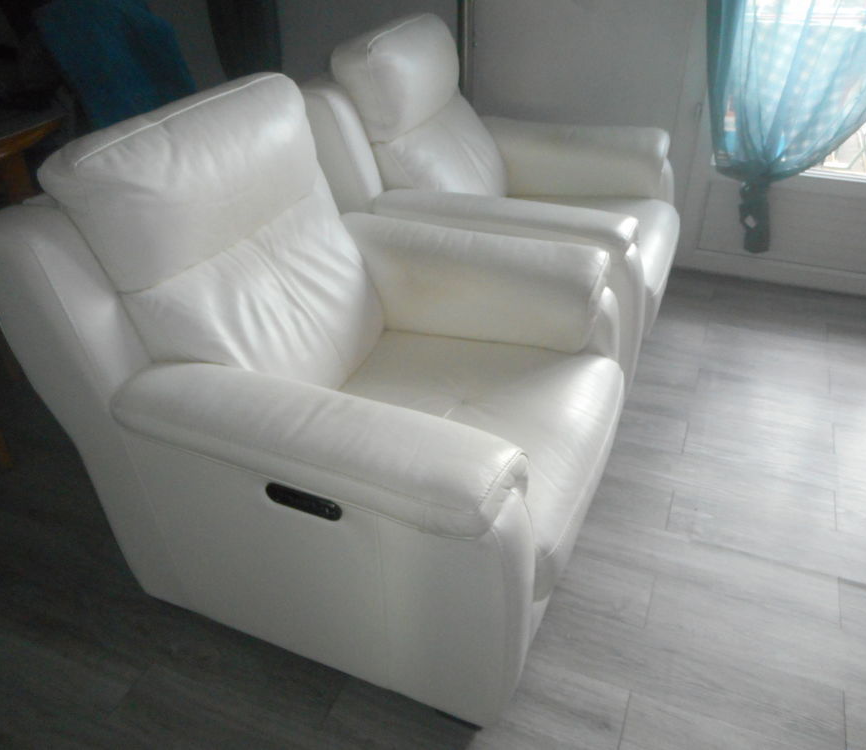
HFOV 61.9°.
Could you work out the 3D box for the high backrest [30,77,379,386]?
[{"bbox_3d":[-0.363,-0.250,1.530,0.272,0.612,0.646,1,33,27],"label":"high backrest"}]

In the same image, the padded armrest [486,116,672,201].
[{"bbox_3d":[0.452,-0.767,2.521,0.728,0.211,0.238,12,38,20],"label":"padded armrest"}]

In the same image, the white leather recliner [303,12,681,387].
[{"bbox_3d":[0.245,-0.577,2.302,1.020,1.009,0.945,12,38,20],"label":"white leather recliner"}]

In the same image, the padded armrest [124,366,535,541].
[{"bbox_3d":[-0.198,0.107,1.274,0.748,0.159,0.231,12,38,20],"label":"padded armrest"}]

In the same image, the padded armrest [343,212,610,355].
[{"bbox_3d":[0.083,-0.259,1.824,0.734,0.218,0.238,12,38,20],"label":"padded armrest"}]

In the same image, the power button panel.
[{"bbox_3d":[-0.216,0.212,1.205,0.146,0.045,0.015,12,38,20],"label":"power button panel"}]

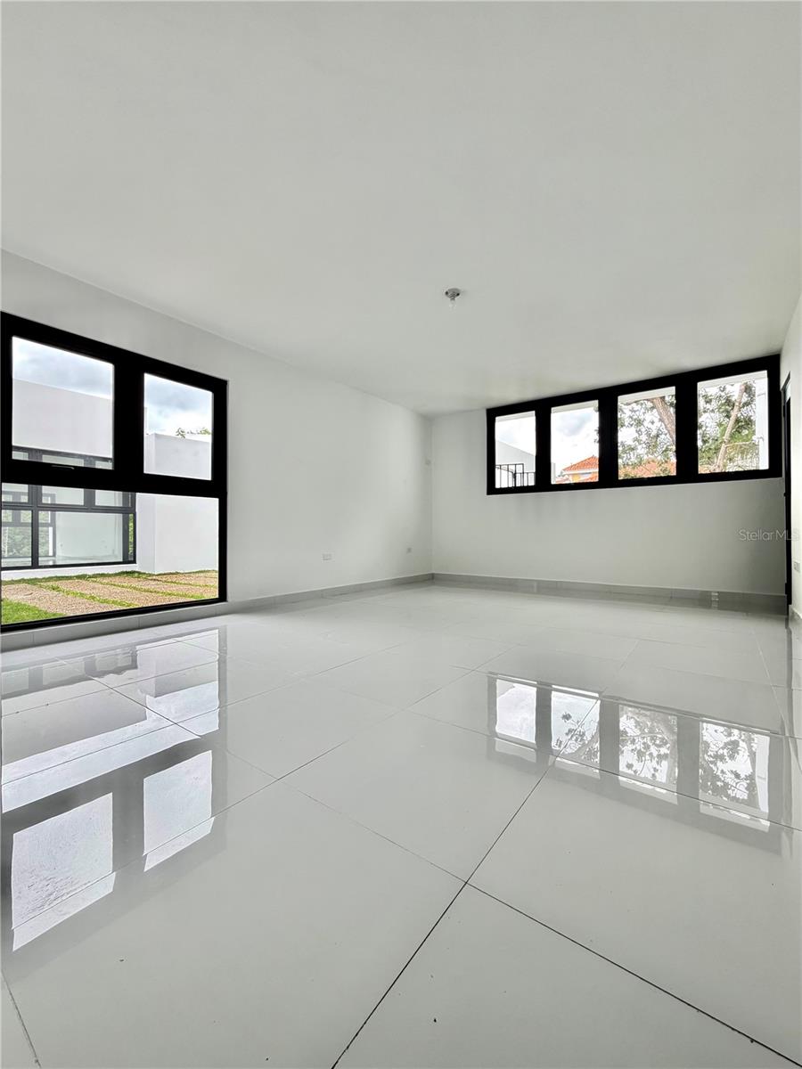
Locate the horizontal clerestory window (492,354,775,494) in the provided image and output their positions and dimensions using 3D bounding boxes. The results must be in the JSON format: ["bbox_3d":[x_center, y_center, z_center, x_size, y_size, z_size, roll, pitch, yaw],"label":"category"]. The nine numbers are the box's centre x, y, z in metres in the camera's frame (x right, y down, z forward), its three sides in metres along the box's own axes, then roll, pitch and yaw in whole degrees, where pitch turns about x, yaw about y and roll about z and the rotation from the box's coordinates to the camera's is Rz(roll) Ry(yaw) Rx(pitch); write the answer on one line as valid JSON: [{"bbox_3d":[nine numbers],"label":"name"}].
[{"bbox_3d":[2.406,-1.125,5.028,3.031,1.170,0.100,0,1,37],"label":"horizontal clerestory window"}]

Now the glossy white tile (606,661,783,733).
[{"bbox_3d":[1.320,0.723,1.976,0.624,0.012,0.624,0,1,37],"label":"glossy white tile"}]

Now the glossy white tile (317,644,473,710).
[{"bbox_3d":[-0.054,0.721,2.216,0.624,0.012,0.624,0,1,37],"label":"glossy white tile"}]

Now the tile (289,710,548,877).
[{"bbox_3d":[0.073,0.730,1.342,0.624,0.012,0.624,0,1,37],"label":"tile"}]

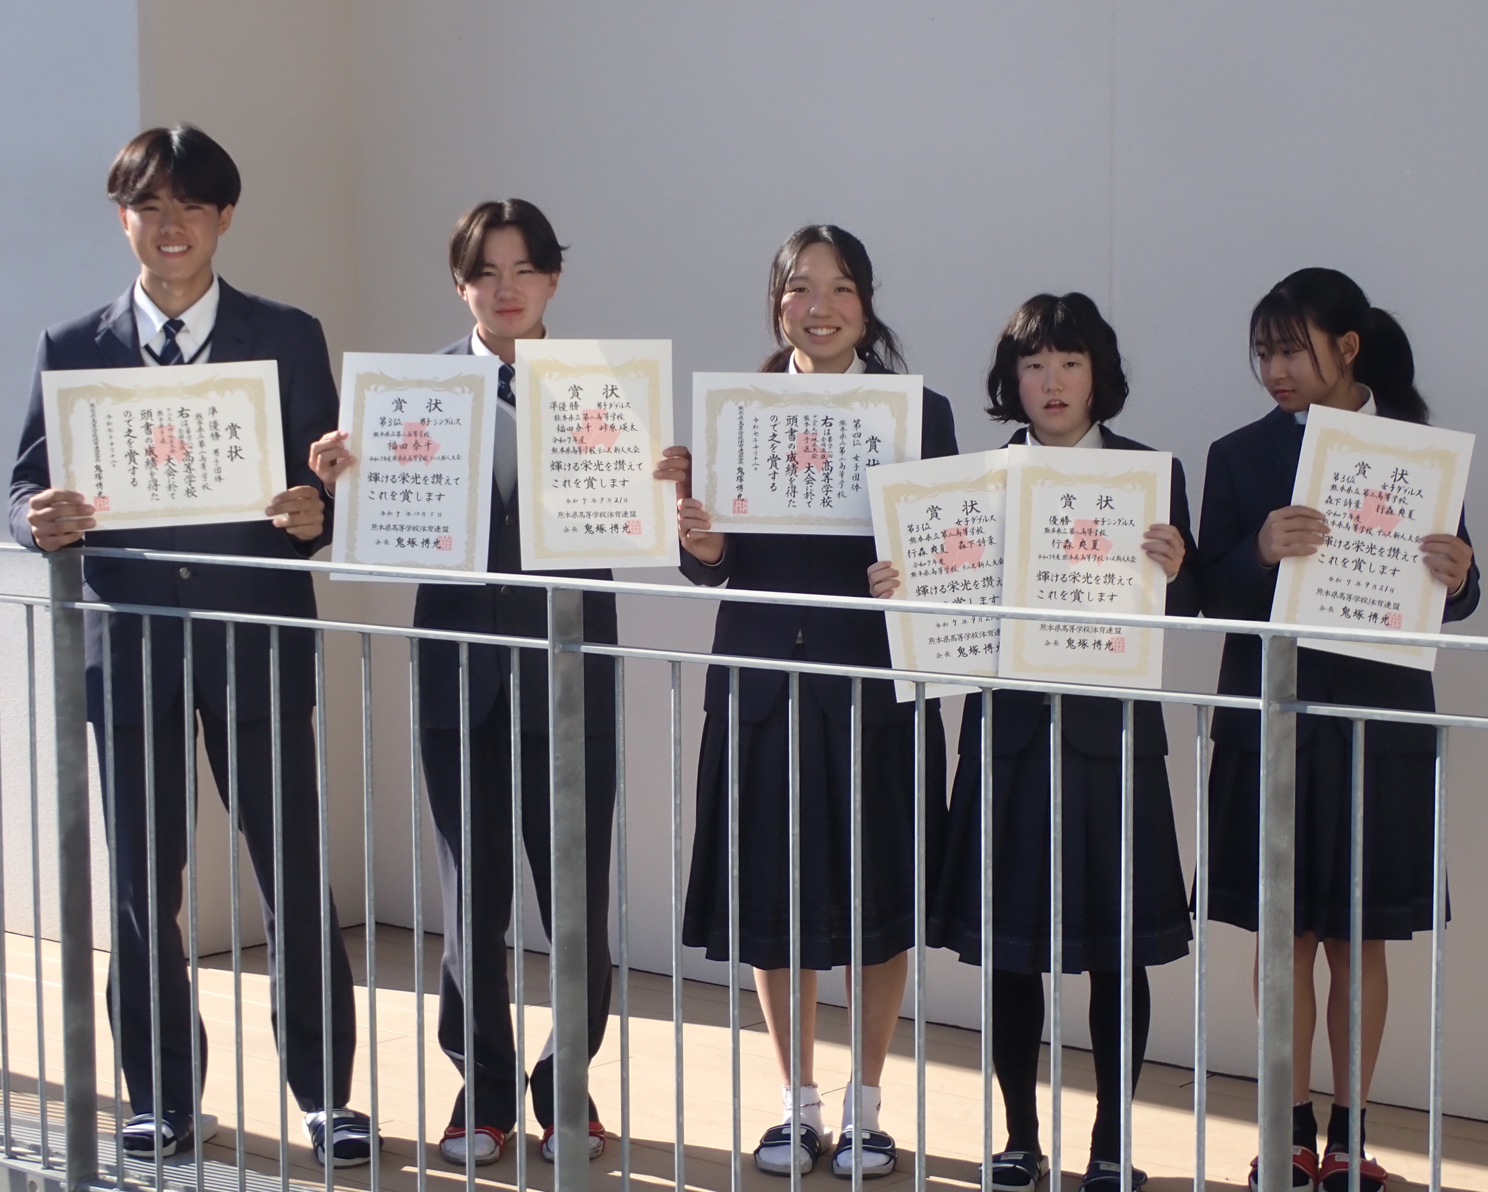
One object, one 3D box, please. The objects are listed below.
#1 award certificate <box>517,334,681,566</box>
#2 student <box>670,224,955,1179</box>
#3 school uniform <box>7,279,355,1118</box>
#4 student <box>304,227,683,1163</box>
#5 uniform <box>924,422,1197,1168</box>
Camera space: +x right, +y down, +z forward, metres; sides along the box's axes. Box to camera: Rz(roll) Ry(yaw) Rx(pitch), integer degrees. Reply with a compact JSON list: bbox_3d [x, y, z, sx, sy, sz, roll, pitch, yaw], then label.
[{"bbox_3d":[-0.251,-0.244,5.280,0.273,0.394,0.010,-2,-2,-11],"label":"award certificate"},{"bbox_3d":[0.125,0.181,5.415,0.489,1.654,0.380,0,5,2],"label":"student"},{"bbox_3d":[-0.997,0.187,5.485,0.608,1.500,0.380,-1,5,-6],"label":"school uniform"},{"bbox_3d":[-0.422,0.153,5.472,0.651,1.706,0.400,-1,5,-3],"label":"student"},{"bbox_3d":[0.547,0.341,5.318,0.468,1.283,0.370,0,5,4],"label":"uniform"}]

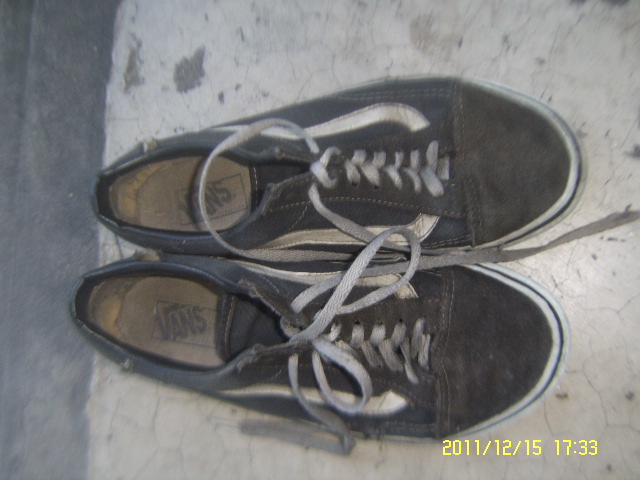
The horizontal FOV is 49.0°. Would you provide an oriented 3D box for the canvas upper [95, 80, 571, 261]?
[{"bbox_3d":[0.012,-0.041,0.402,0.286,0.100,0.105,-5,88,6],"label":"canvas upper"}]

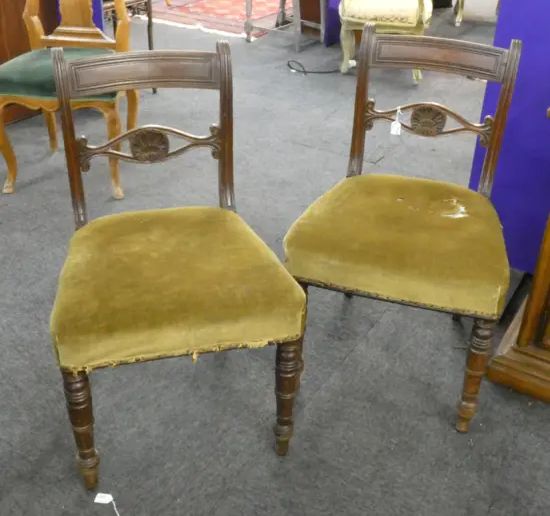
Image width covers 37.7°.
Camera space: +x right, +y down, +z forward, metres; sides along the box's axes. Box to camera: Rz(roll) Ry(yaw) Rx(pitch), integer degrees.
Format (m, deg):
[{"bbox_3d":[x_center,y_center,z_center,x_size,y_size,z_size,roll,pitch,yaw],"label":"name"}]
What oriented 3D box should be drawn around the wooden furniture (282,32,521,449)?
[{"bbox_3d":[0.341,-0.094,2.036,0.510,0.845,0.535,10,30,13],"label":"wooden furniture"}]

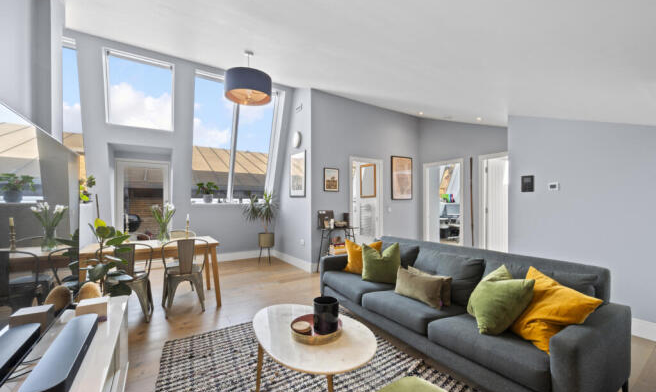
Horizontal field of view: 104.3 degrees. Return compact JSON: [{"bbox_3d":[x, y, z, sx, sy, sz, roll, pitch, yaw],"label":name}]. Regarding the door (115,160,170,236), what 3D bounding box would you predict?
[{"bbox_3d":[-3.400,0.345,4.710,0.830,1.980,0.090,0,0,-29],"label":"door"}]

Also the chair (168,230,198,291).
[{"bbox_3d":[-1.960,0.905,3.370,0.450,0.850,0.480,0,0,-28],"label":"chair"}]

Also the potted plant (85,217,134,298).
[{"bbox_3d":[-1.970,0.760,2.300,0.400,1.120,0.400,0,0,-30],"label":"potted plant"}]

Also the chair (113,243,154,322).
[{"bbox_3d":[-2.140,0.905,2.770,0.450,0.850,0.490,0,0,-24],"label":"chair"}]

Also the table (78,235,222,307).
[{"bbox_3d":[-2.090,0.955,3.110,1.330,0.750,0.700,0,0,-27],"label":"table"}]

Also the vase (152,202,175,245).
[{"bbox_3d":[-2.050,0.330,3.190,0.290,0.500,0.260,0,0,-30],"label":"vase"}]

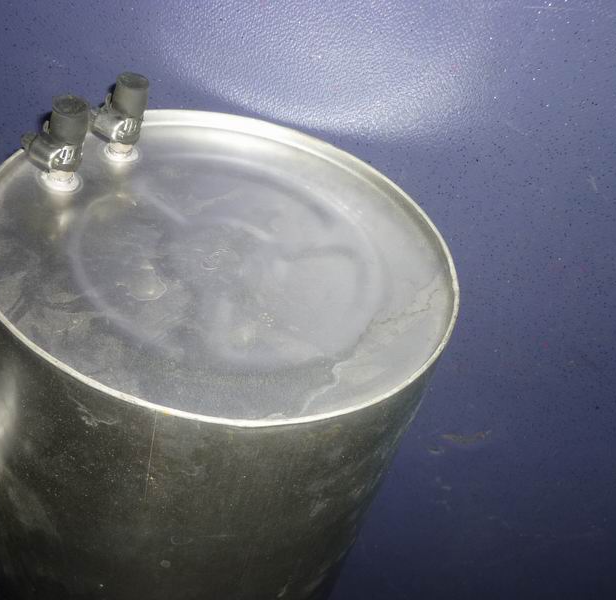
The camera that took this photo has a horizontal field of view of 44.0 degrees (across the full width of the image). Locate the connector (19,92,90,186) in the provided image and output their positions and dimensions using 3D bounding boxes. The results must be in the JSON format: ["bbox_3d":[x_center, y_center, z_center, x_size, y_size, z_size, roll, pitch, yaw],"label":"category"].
[{"bbox_3d":[-0.164,-0.105,0.493,0.044,0.060,0.024,25,41,7],"label":"connector"}]

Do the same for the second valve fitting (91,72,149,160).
[{"bbox_3d":[-0.134,-0.130,0.531,0.042,0.060,0.024,24,40,6],"label":"second valve fitting"}]

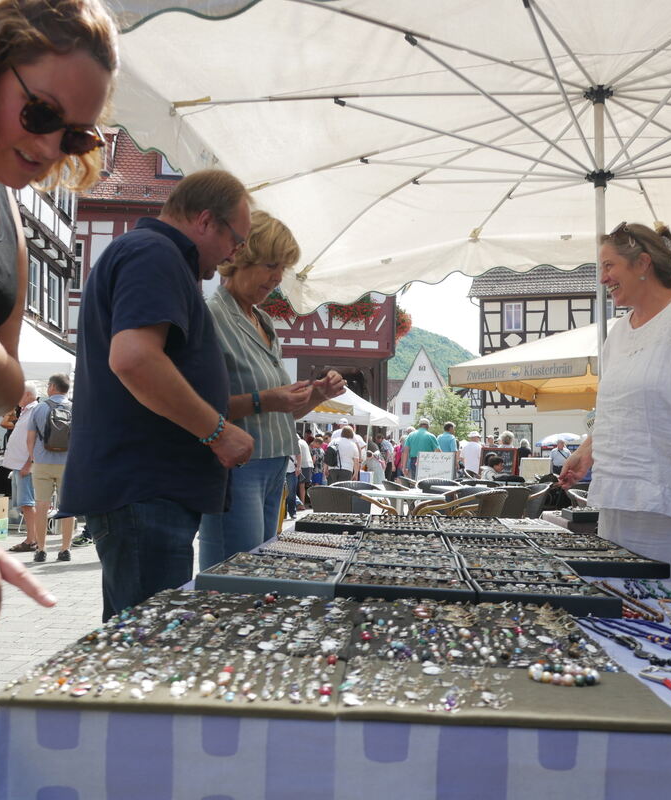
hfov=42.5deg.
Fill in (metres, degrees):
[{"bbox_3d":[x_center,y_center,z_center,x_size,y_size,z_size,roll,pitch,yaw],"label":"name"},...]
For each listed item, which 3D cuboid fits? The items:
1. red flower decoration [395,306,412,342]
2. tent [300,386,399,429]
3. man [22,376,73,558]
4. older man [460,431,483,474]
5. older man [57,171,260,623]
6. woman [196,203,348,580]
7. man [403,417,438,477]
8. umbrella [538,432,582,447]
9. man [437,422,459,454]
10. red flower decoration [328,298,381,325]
[{"bbox_3d":[2.312,-2.635,29.300,0.550,1.100,1.400,1,-4,-7],"label":"red flower decoration"},{"bbox_3d":[0.000,1.038,24.900,3.000,3.255,3.000,-1,-4,19],"label":"tent"},{"bbox_3d":[-2.685,0.643,8.150,0.550,1.765,0.420,2,-4,-27],"label":"man"},{"bbox_3d":[2.888,1.455,18.300,0.480,1.571,0.360,0,-4,14],"label":"older man"},{"bbox_3d":[-0.433,0.309,2.050,0.460,1.710,0.530,2,-4,-16],"label":"older man"},{"bbox_3d":[-0.192,0.334,2.360,0.450,1.703,0.460,-1,-4,19],"label":"woman"},{"bbox_3d":[1.736,1.266,17.300,0.660,1.806,0.400,0,-4,6],"label":"man"},{"bbox_3d":[8.236,2.189,31.000,2.150,1.966,2.150,0,-4,0],"label":"umbrella"},{"bbox_3d":[2.404,1.363,18.500,0.530,1.771,0.350,0,-4,14],"label":"man"},{"bbox_3d":[0.613,-2.919,27.800,1.700,1.000,0.500,1,-4,-7],"label":"red flower decoration"}]

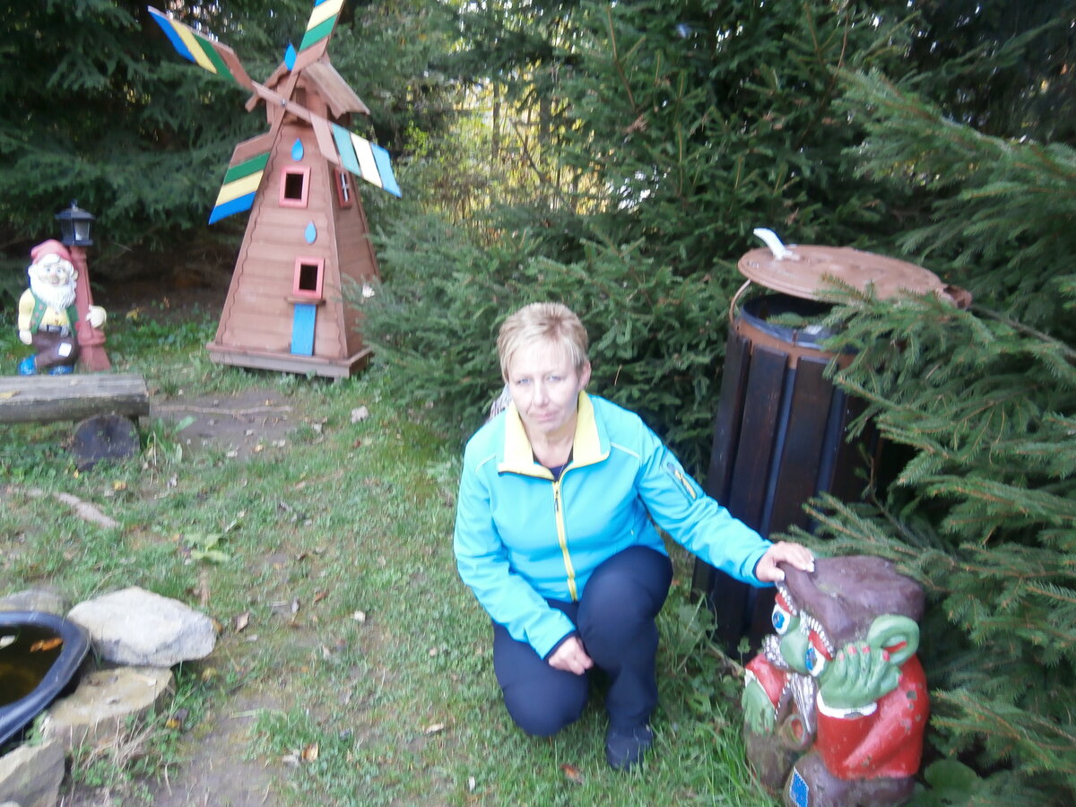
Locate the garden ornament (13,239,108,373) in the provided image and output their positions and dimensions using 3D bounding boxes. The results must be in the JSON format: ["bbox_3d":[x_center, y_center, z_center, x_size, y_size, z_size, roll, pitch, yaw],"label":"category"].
[{"bbox_3d":[-2.236,-0.457,3.799,0.380,0.640,0.300,-8,24,-23],"label":"garden ornament"}]

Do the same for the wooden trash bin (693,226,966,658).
[{"bbox_3d":[0.691,0.113,2.100,0.470,1.010,0.470,2,22,0],"label":"wooden trash bin"}]

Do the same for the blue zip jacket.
[{"bbox_3d":[0.141,0.218,1.811,0.630,0.570,0.460,2,22,0],"label":"blue zip jacket"}]

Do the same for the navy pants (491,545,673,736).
[{"bbox_3d":[0.098,0.424,1.938,0.400,0.500,0.540,3,22,2],"label":"navy pants"}]

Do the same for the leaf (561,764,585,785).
[{"bbox_3d":[0.073,0.778,1.700,0.037,0.020,0.062,-16,29,-38],"label":"leaf"}]

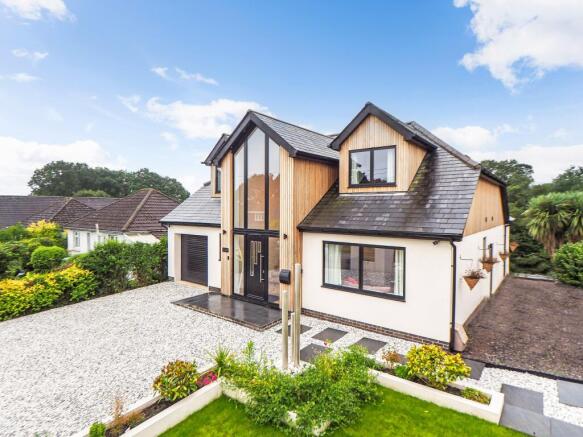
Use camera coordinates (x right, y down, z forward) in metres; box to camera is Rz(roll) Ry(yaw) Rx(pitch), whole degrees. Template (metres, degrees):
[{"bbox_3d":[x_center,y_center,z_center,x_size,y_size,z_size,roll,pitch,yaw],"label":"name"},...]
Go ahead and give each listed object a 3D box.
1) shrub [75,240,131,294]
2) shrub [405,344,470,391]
[{"bbox_3d":[-7.272,1.780,11.600,1.600,1.750,1.600,1,2,30],"label":"shrub"},{"bbox_3d":[2.505,2.539,5.200,1.050,0.660,0.850,2,2,38],"label":"shrub"}]

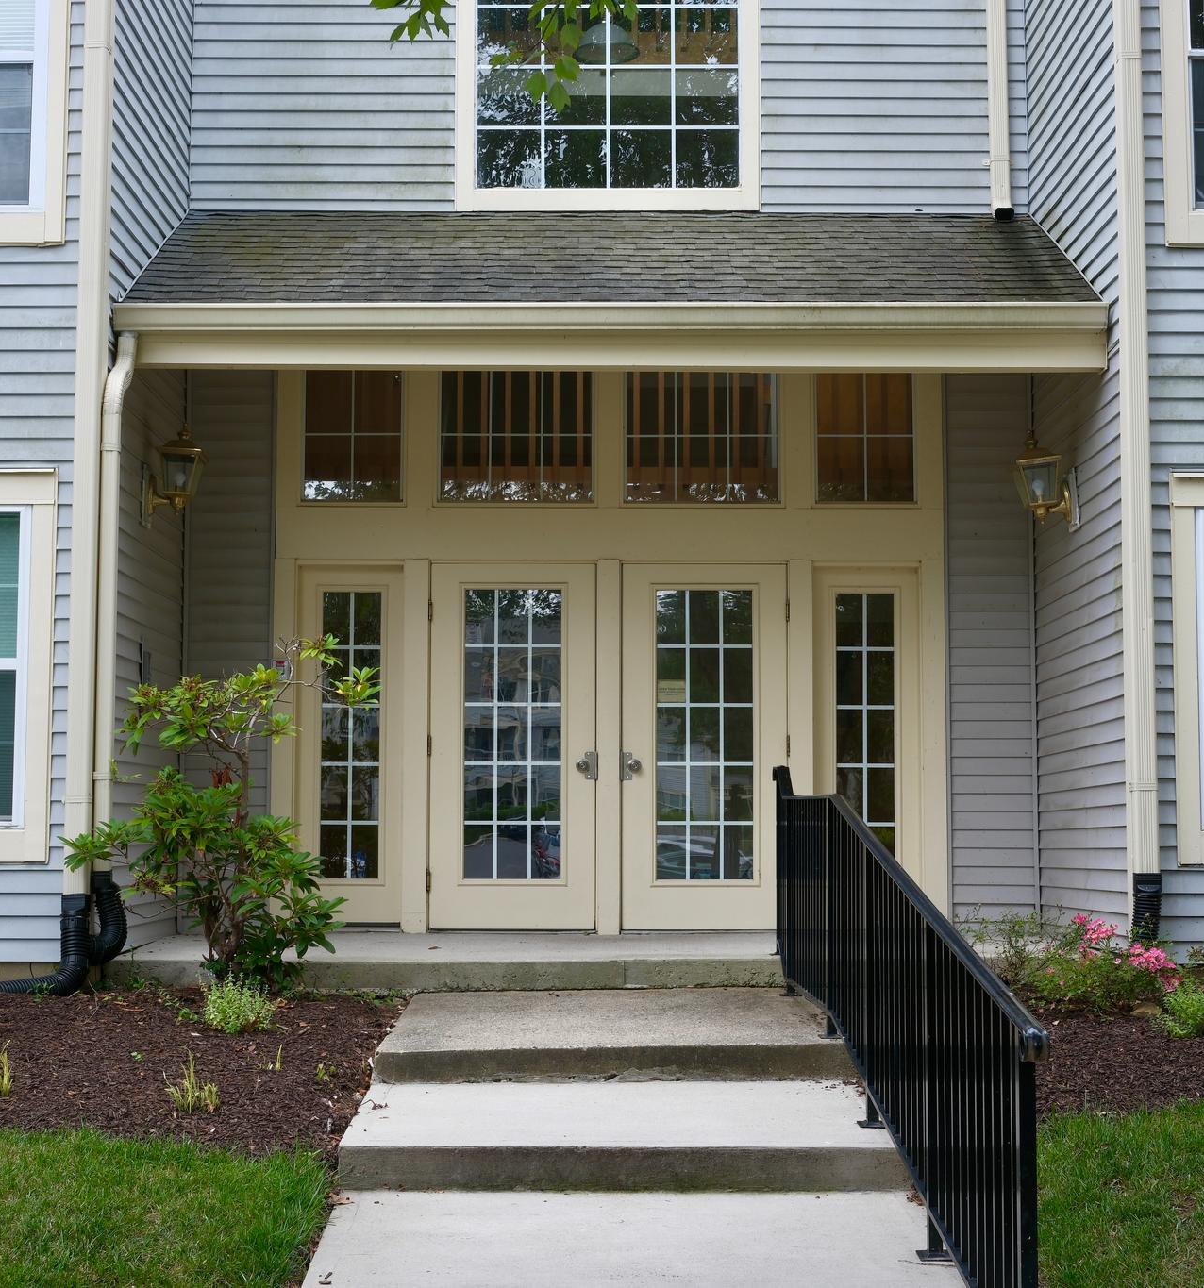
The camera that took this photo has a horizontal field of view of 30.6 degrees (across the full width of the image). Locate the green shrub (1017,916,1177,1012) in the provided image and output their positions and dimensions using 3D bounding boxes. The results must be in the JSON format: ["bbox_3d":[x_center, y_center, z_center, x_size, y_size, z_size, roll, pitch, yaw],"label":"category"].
[{"bbox_3d":[2.054,1.312,9.072,0.666,0.392,0.550,0,-5,0],"label":"green shrub"}]

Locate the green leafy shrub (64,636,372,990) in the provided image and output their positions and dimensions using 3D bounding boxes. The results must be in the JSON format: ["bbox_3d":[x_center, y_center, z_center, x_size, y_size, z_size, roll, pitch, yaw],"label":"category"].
[{"bbox_3d":[-1.621,0.696,9.323,1.317,1.423,1.100,0,-5,0],"label":"green leafy shrub"}]

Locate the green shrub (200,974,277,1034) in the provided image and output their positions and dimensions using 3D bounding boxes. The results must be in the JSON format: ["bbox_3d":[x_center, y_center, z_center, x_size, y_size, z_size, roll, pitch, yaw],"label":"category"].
[{"bbox_3d":[-1.426,1.405,8.628,0.302,0.226,0.280,0,-5,0],"label":"green shrub"}]

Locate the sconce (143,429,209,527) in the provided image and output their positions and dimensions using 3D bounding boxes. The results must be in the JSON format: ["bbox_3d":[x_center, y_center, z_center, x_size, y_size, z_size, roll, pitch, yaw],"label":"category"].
[{"bbox_3d":[-2.166,-0.862,11.197,0.315,0.510,0.215,0,-5,0],"label":"sconce"}]

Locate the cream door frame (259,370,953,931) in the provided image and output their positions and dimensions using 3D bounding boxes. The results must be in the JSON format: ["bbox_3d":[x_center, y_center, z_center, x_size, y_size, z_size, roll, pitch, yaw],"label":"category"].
[{"bbox_3d":[0.046,-0.006,12.198,3.750,3.200,0.160,0,-5,0],"label":"cream door frame"}]

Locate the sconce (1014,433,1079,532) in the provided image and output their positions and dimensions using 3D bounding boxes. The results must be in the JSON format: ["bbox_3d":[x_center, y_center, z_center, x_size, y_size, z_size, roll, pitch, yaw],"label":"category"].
[{"bbox_3d":[2.261,-0.833,11.199,0.310,0.510,0.215,0,-5,0],"label":"sconce"}]

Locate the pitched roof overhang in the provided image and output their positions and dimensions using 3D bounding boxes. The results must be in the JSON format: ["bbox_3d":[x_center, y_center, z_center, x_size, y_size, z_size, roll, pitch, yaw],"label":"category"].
[{"bbox_3d":[0.048,-1.882,11.420,4.720,1.260,1.880,0,-5,0],"label":"pitched roof overhang"}]

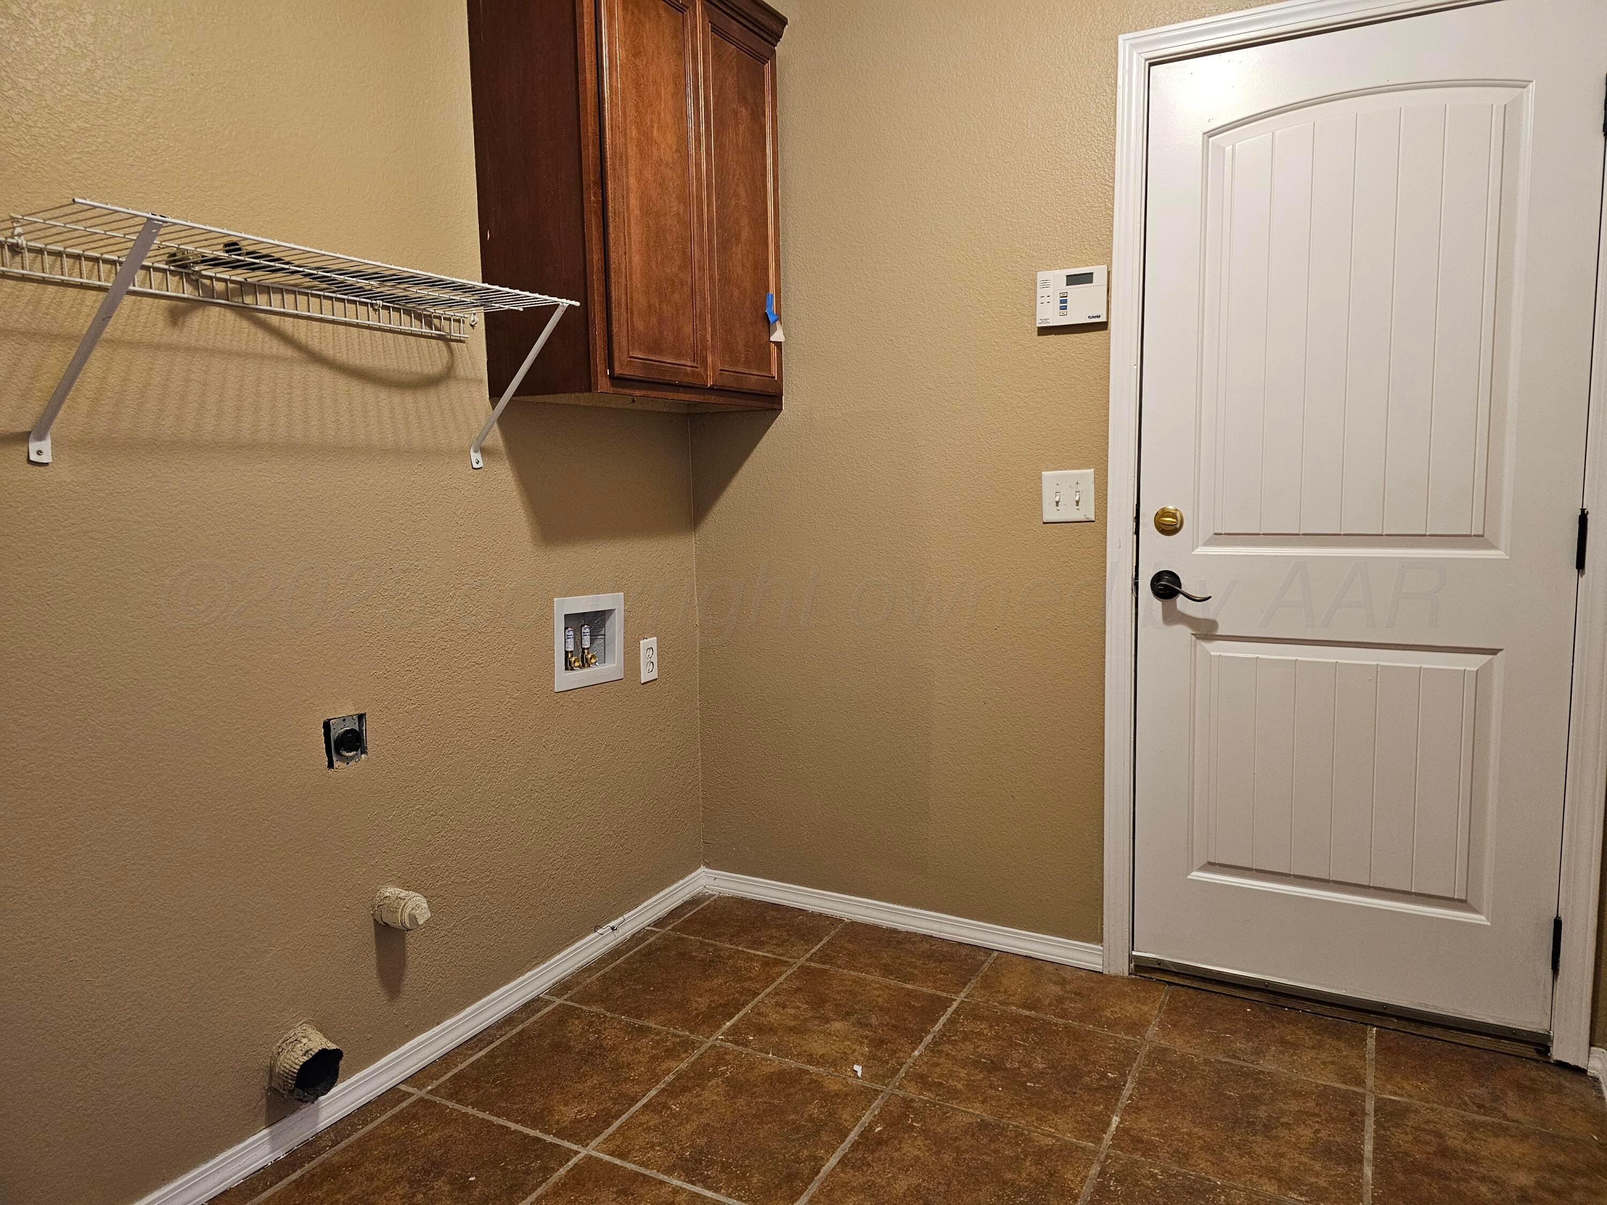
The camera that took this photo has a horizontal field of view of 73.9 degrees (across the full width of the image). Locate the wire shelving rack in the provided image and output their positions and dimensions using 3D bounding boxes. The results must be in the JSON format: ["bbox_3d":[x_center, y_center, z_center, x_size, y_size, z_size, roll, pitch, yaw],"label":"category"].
[{"bbox_3d":[-0.770,-0.381,1.734,0.311,0.314,0.890,2,7,28],"label":"wire shelving rack"}]

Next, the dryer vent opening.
[{"bbox_3d":[-0.876,0.822,1.893,0.064,0.113,0.112,2,7,28],"label":"dryer vent opening"}]

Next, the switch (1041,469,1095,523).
[{"bbox_3d":[0.609,-0.244,2.459,0.119,0.117,0.016,2,7,28],"label":"switch"}]

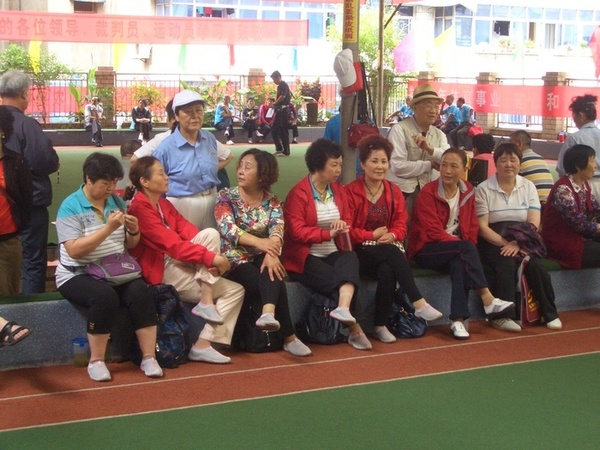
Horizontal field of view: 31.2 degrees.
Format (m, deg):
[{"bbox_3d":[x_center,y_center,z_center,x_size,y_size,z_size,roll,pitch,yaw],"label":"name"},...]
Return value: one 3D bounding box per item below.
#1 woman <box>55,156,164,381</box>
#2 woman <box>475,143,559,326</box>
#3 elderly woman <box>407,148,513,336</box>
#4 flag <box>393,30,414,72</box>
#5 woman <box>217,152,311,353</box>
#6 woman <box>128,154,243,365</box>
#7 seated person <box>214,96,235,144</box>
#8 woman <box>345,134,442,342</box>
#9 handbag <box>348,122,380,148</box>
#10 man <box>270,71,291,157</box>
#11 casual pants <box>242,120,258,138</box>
[{"bbox_3d":[-1.053,0.196,5.934,0.530,1.180,0.750,-3,9,-27],"label":"woman"},{"bbox_3d":[1.474,0.049,7.211,0.530,1.190,0.760,0,8,-3],"label":"woman"},{"bbox_3d":[1.049,0.076,7.076,0.540,1.170,0.820,-4,9,-32],"label":"elderly woman"},{"bbox_3d":[2.710,-4.547,28.000,0.580,1.130,0.150,-1,8,-10],"label":"flag"},{"bbox_3d":[-0.231,0.128,6.560,0.520,1.180,0.840,-3,9,-24],"label":"woman"},{"bbox_3d":[-0.692,0.170,6.273,0.760,1.150,0.520,6,9,34],"label":"woman"},{"bbox_3d":[-1.782,-2.497,25.401,0.480,1.170,0.740,-5,10,-36],"label":"seated person"},{"bbox_3d":[0.579,0.059,6.903,0.520,1.240,0.800,-3,9,-24],"label":"woman"},{"bbox_3d":[0.435,-0.604,7.251,0.215,0.175,0.110,-1,8,-12],"label":"handbag"},{"bbox_3d":[-0.390,-2.255,21.797,0.420,1.730,0.480,-2,8,-17],"label":"man"},{"bbox_3d":[-1.211,-2.328,26.280,0.420,0.460,0.520,-3,9,-23],"label":"casual pants"}]

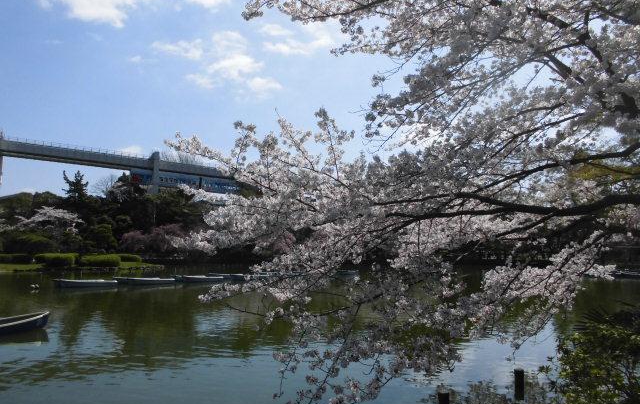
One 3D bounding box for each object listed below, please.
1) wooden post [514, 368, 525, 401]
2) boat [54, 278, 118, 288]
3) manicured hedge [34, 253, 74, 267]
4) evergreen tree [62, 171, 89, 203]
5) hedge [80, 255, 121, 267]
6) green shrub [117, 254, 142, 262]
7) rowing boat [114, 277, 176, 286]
[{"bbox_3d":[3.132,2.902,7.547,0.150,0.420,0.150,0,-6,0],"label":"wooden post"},{"bbox_3d":[-14.207,4.991,29.247,3.500,0.480,1.250,3,-7,-30],"label":"boat"},{"bbox_3d":[-28.410,6.265,51.632,4.000,1.400,2.000,2,-6,-23],"label":"manicured hedge"},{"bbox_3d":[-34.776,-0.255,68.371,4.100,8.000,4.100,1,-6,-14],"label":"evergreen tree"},{"bbox_3d":[-23.572,6.364,51.622,3.800,1.250,2.000,2,-6,-23],"label":"hedge"},{"bbox_3d":[-23.492,7.068,59.592,3.300,1.050,1.900,2,-6,-23],"label":"green shrub"},{"bbox_3d":[-11.339,5.192,31.237,3.500,0.480,1.250,3,-7,-30],"label":"rowing boat"}]

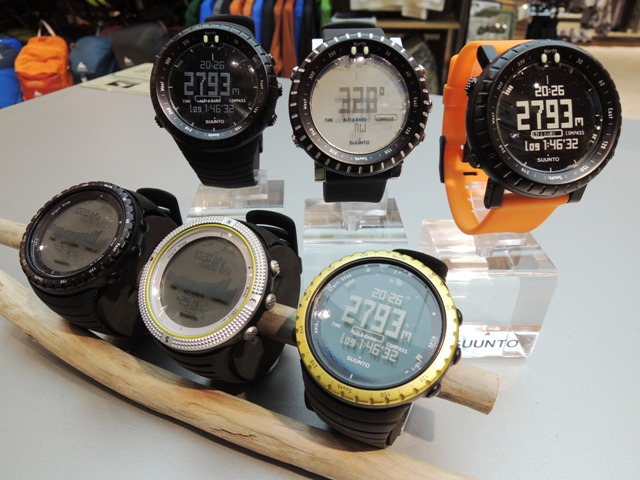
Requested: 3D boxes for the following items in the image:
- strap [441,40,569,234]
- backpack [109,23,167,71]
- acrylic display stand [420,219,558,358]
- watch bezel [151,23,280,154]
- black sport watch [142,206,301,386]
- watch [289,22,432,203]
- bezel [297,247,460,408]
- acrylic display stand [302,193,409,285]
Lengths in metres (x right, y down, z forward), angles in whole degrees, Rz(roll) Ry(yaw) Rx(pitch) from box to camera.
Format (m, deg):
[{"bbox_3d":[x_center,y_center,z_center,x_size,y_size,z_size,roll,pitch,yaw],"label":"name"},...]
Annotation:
[{"bbox_3d":[0.068,-0.039,0.171,0.025,0.073,0.057,-3,2,-3],"label":"strap"},{"bbox_3d":[-1.000,-0.978,2.500,0.290,0.450,0.220,0,32,0],"label":"backpack"},{"bbox_3d":[0.071,0.022,0.205,0.046,0.048,0.041,0,32,0],"label":"acrylic display stand"},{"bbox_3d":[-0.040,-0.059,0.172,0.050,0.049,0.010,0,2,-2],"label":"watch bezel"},{"bbox_3d":[-0.033,0.022,0.183,0.053,0.061,0.069,19,75,21],"label":"black sport watch"},{"bbox_3d":[0.013,-0.051,0.183,0.051,0.071,0.066,-3,4,-3],"label":"watch"},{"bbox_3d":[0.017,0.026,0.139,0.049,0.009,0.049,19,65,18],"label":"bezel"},{"bbox_3d":[0.015,0.009,0.217,0.045,0.052,0.043,0,32,0],"label":"acrylic display stand"}]

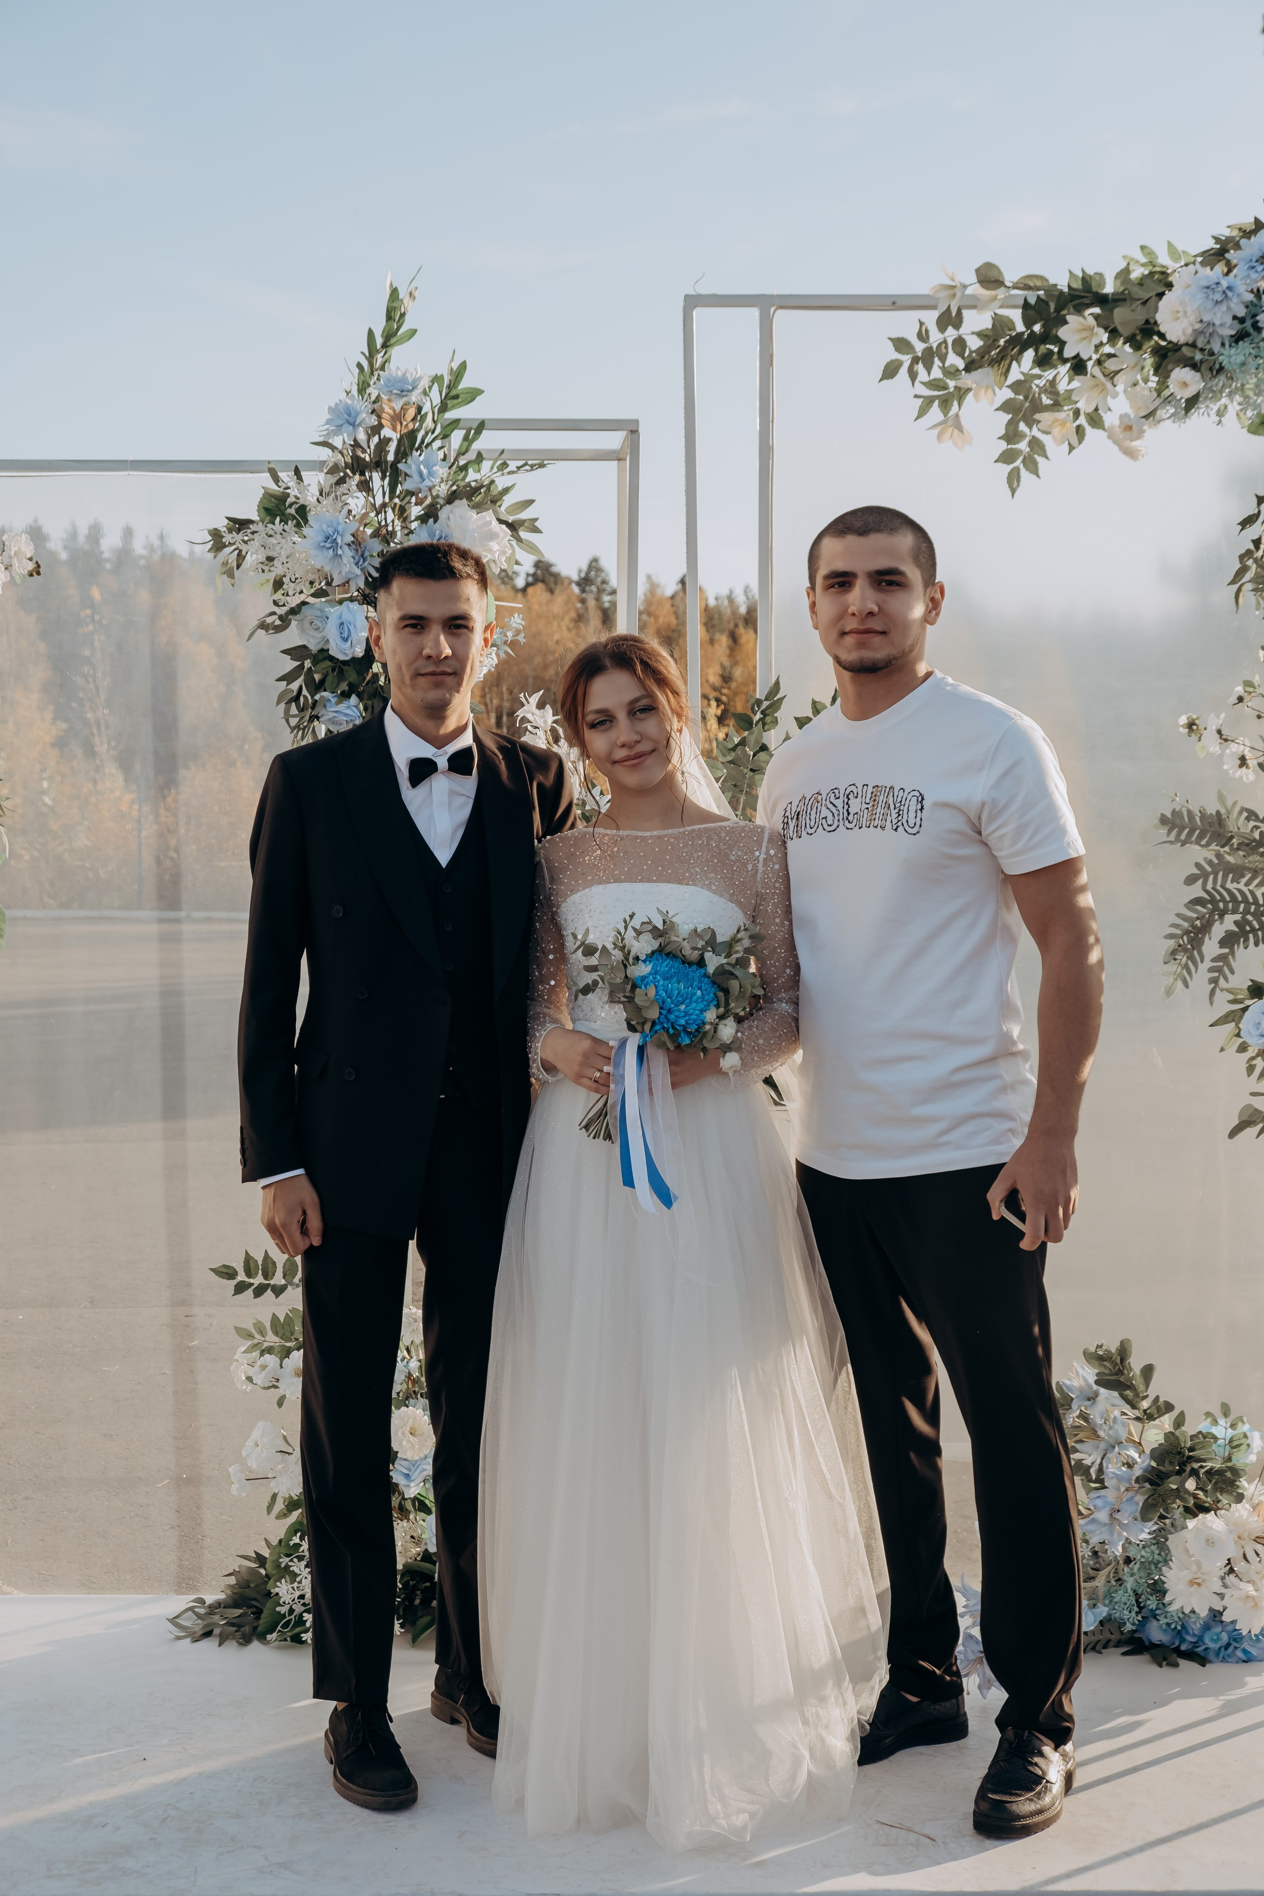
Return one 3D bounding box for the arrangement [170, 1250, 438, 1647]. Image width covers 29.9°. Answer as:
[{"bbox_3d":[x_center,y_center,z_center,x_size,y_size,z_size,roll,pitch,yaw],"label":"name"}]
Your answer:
[{"bbox_3d":[-0.556,0.850,4.122,0.470,0.657,0.420,0,1,-3],"label":"arrangement"}]

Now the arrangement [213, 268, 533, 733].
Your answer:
[{"bbox_3d":[-0.441,-0.749,4.083,0.570,0.825,0.420,0,1,-3],"label":"arrangement"}]

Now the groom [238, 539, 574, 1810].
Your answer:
[{"bbox_3d":[-0.326,0.301,3.458,0.500,1.787,0.380,0,1,-12],"label":"groom"}]

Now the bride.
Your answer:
[{"bbox_3d":[0.070,0.376,3.410,0.560,1.639,0.560,0,1,-2],"label":"bride"}]

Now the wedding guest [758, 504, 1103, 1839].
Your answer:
[{"bbox_3d":[0.432,0.284,3.388,0.500,1.825,0.400,0,1,17],"label":"wedding guest"}]

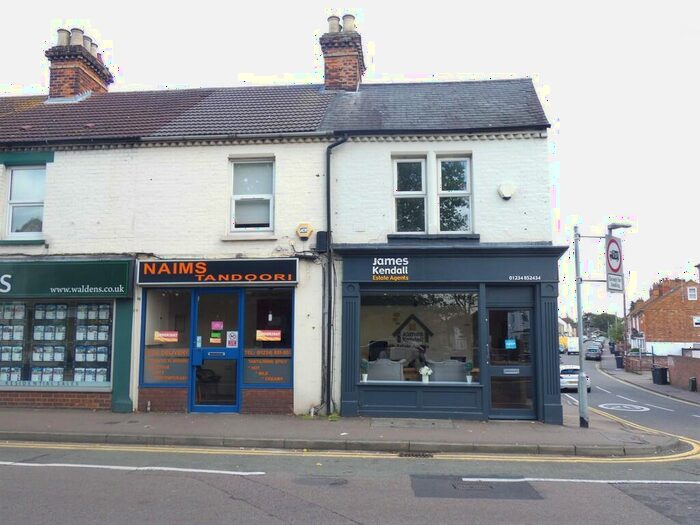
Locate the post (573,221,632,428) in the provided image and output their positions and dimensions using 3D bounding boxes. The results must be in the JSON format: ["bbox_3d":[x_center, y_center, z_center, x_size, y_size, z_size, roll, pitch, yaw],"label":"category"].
[{"bbox_3d":[4.342,1.089,9.859,0.923,3.468,0.400,1,-6,-14],"label":"post"}]

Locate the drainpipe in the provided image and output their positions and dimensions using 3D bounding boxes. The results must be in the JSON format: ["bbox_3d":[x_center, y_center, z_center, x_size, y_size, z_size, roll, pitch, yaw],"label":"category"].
[{"bbox_3d":[-0.244,0.170,10.303,0.421,5.088,0.180,0,-6,6],"label":"drainpipe"}]

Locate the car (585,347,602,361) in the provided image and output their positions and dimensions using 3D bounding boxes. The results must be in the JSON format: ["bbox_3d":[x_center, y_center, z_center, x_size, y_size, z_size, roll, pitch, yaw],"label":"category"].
[{"bbox_3d":[28.501,10.643,66.000,1.780,1.500,4.200,-3,-6,27],"label":"car"}]

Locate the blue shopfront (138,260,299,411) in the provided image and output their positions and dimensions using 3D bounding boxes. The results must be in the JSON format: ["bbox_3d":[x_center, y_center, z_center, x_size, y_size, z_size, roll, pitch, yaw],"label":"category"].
[{"bbox_3d":[-2.440,1.346,10.436,3.064,2.821,0.300,0,-6,6],"label":"blue shopfront"}]

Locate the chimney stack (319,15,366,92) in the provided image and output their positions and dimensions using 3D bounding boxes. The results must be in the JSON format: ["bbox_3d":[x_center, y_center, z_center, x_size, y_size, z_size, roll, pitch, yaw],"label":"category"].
[{"bbox_3d":[-0.142,-5.076,14.458,1.001,2.010,1.650,0,-6,6],"label":"chimney stack"}]

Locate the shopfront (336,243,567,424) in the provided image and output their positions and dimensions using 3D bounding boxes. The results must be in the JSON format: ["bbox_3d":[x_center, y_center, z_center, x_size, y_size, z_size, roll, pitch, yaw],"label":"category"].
[{"bbox_3d":[1.738,1.232,9.926,4.011,3.052,0.400,0,-6,6],"label":"shopfront"}]

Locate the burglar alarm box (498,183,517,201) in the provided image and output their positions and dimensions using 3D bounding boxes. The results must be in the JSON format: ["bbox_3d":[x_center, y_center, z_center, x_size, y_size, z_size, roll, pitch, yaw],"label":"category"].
[{"bbox_3d":[2.744,-1.235,9.898,0.318,0.322,0.100,0,-5,5],"label":"burglar alarm box"}]

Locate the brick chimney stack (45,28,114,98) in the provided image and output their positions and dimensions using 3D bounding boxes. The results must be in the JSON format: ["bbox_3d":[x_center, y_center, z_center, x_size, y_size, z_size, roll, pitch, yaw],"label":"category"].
[{"bbox_3d":[-7.174,-5.044,15.145,0.978,1.951,1.650,0,-6,6],"label":"brick chimney stack"}]

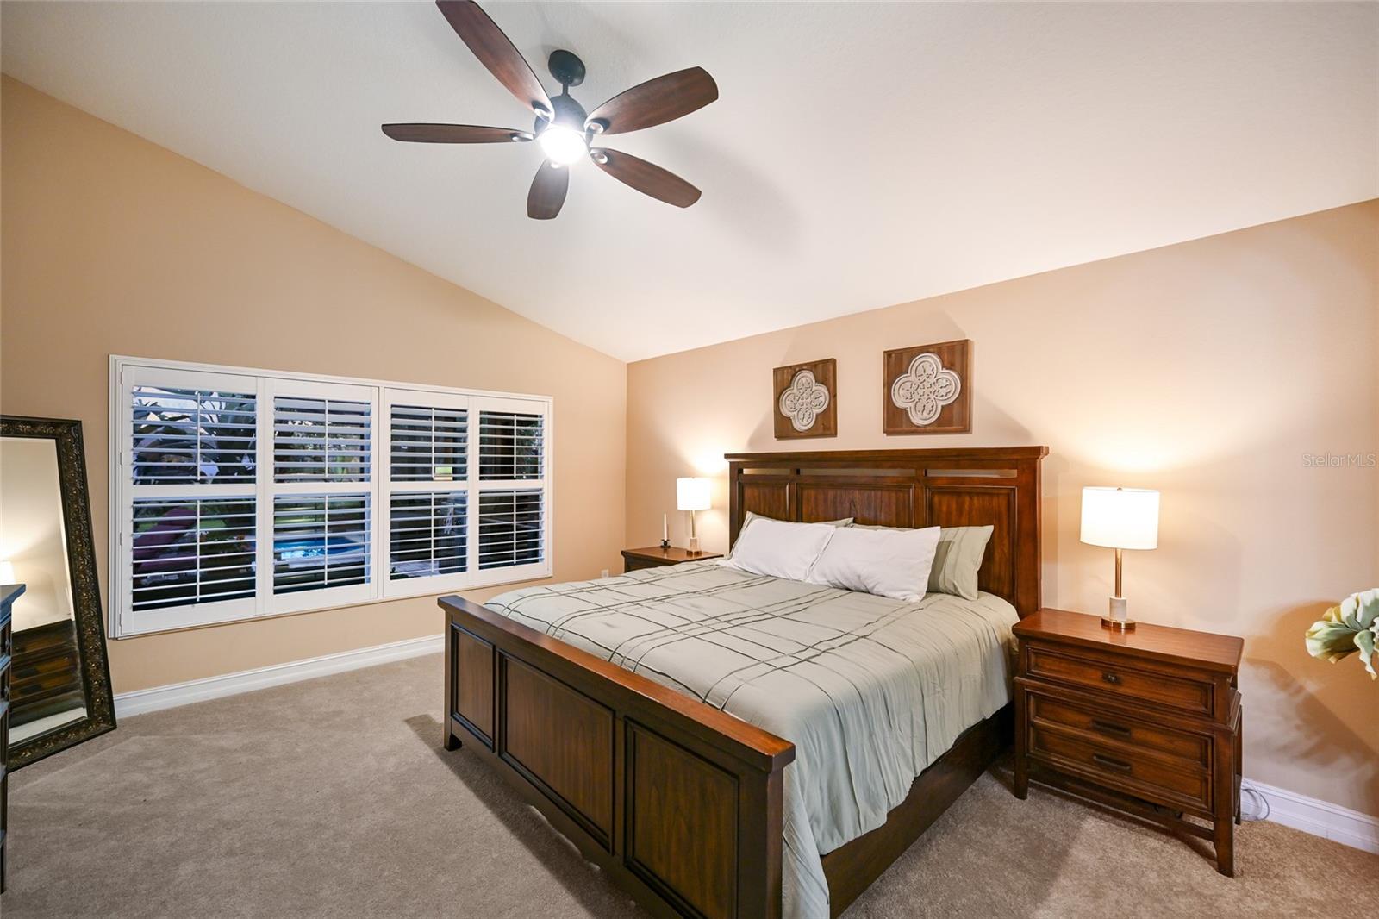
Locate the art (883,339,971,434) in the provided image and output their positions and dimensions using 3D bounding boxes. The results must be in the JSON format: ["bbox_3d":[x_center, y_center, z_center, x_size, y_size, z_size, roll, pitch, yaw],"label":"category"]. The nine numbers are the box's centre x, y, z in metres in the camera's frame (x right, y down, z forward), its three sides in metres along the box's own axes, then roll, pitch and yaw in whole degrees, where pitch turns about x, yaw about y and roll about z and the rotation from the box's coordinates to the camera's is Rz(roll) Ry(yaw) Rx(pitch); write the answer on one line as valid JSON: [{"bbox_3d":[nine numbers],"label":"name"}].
[{"bbox_3d":[1.365,-0.403,3.324,0.035,0.500,0.502,1,-1,-42],"label":"art"}]

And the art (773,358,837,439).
[{"bbox_3d":[0.795,-0.402,3.953,0.035,0.506,0.508,1,-1,-42],"label":"art"}]

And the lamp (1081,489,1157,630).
[{"bbox_3d":[1.856,0.420,2.482,0.268,0.594,0.268,1,-1,-42],"label":"lamp"}]

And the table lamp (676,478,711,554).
[{"bbox_3d":[0.034,0.449,4.542,0.268,0.605,0.268,0,-1,0],"label":"table lamp"}]

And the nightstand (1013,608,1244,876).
[{"bbox_3d":[1.784,1.075,2.354,0.465,0.724,0.700,1,-1,-44],"label":"nightstand"}]

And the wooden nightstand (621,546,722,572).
[{"bbox_3d":[-0.149,1.113,4.581,0.465,0.724,0.700,1,-1,-42],"label":"wooden nightstand"}]

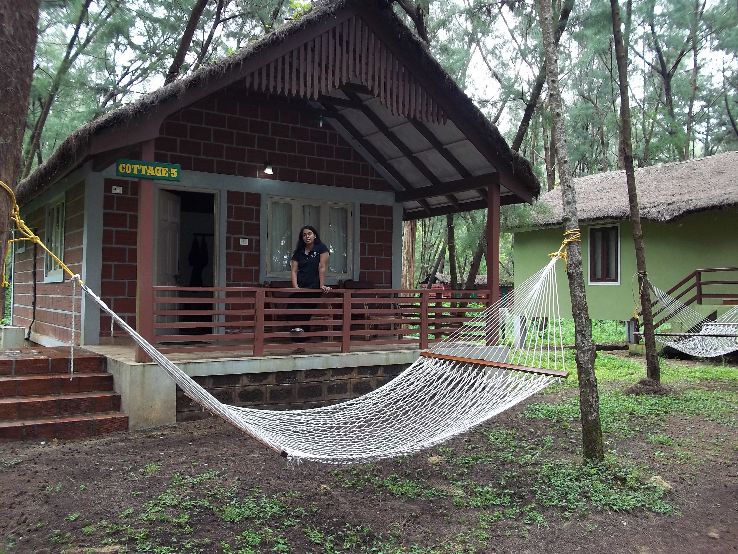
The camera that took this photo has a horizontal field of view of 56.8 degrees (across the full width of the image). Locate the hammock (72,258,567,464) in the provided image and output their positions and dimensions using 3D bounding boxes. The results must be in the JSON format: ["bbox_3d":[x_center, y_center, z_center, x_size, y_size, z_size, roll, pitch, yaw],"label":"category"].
[{"bbox_3d":[-0.016,0.405,4.171,3.348,1.138,1.450,1,-2,-33],"label":"hammock"}]

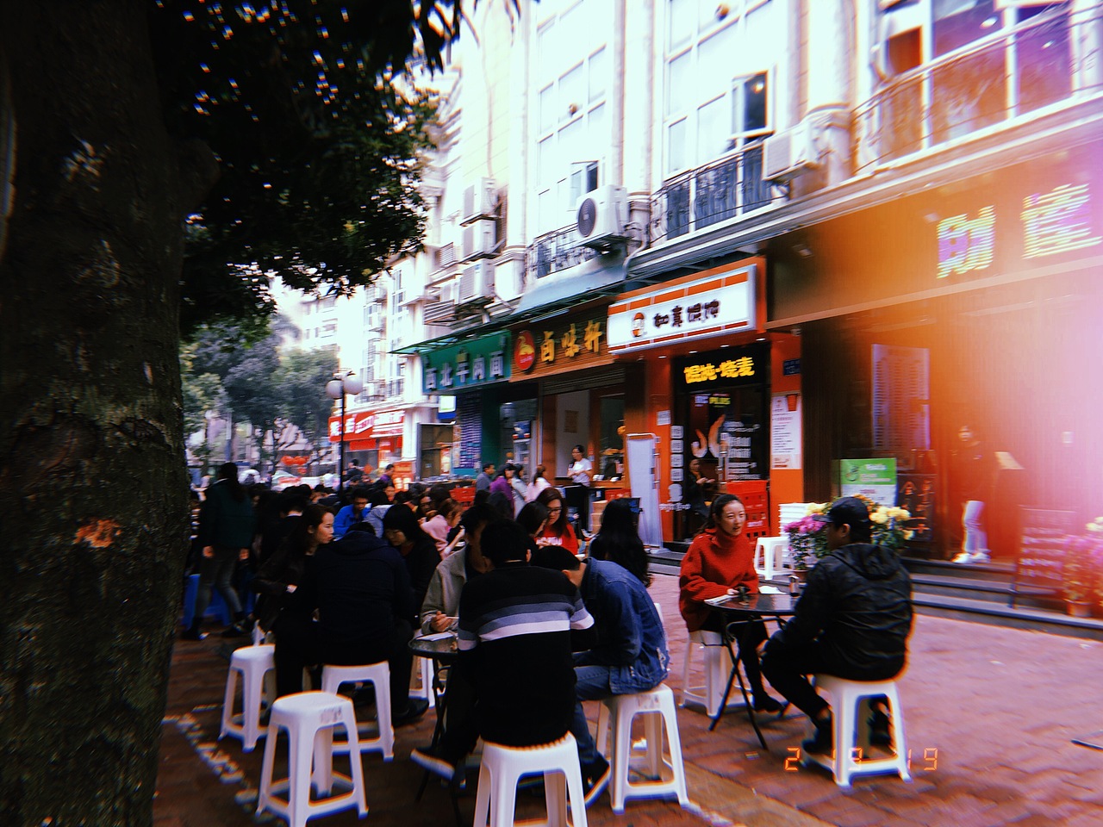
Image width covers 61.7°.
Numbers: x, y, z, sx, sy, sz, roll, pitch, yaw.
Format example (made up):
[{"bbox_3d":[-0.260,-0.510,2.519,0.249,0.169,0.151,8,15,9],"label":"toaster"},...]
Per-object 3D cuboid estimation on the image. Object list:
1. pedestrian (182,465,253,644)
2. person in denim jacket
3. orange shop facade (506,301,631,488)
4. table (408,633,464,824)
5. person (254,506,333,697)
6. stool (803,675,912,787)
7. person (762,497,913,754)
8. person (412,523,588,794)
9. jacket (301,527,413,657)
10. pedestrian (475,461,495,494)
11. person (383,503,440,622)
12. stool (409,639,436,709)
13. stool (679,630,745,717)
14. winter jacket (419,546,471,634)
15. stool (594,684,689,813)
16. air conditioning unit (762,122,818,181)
[{"bbox_3d":[-2.952,1.185,8.158,0.500,1.550,0.460,2,-4,-23],"label":"pedestrian"},{"bbox_3d":[0.223,1.169,4.207,0.660,1.130,0.500,0,-4,5],"label":"person in denim jacket"},{"bbox_3d":[0.376,0.137,17.011,0.700,4.150,4.120,2,-4,-31],"label":"orange shop facade"},{"bbox_3d":[-0.270,1.335,3.940,0.680,0.720,0.680,-4,-5,45],"label":"table"},{"bbox_3d":[-1.462,1.152,5.414,0.700,1.240,0.500,0,-4,9],"label":"person"},{"bbox_3d":[1.444,1.474,4.408,0.340,0.470,0.340,1,-4,-17],"label":"stool"},{"bbox_3d":[1.378,1.028,4.561,0.530,1.250,0.700,4,-5,-43],"label":"person"},{"bbox_3d":[-0.190,1.041,3.589,0.680,1.260,0.920,1,-4,-10],"label":"person"},{"bbox_3d":[-1.035,0.956,4.951,0.600,0.660,0.460,0,-4,-3],"label":"jacket"},{"bbox_3d":[-1.243,1.745,17.122,0.340,1.660,0.480,0,-4,3],"label":"pedestrian"},{"bbox_3d":[-0.902,1.159,5.514,0.700,1.240,0.500,2,-4,-30],"label":"person"},{"bbox_3d":[-0.875,1.607,5.883,0.360,0.470,0.360,-1,-4,15],"label":"stool"},{"bbox_3d":[1.007,1.558,5.657,0.340,0.470,0.340,2,-5,-31],"label":"stool"},{"bbox_3d":[-0.442,0.951,4.496,0.500,0.620,0.440,2,-4,-30],"label":"winter jacket"},{"bbox_3d":[0.378,1.450,4.077,0.340,0.470,0.340,1,-4,-17],"label":"stool"},{"bbox_3d":[3.108,-3.322,11.799,0.300,0.530,0.790,2,-4,-31],"label":"air conditioning unit"}]

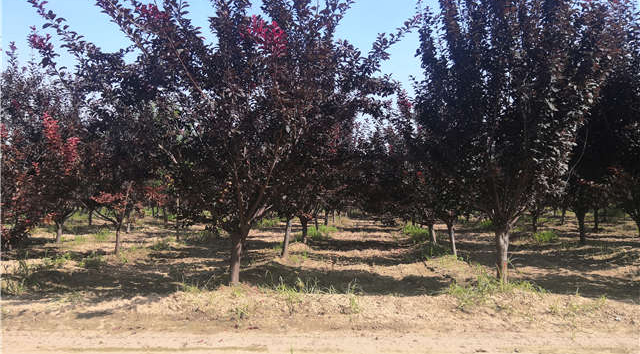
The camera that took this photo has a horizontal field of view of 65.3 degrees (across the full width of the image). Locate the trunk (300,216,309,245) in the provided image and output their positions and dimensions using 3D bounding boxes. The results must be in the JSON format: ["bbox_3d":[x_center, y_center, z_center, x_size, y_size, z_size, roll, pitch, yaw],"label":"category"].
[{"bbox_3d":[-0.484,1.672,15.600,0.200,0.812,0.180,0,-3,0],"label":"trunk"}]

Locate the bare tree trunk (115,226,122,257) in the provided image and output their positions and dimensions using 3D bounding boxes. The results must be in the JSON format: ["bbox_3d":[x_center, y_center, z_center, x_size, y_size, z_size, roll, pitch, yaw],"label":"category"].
[{"bbox_3d":[-5.005,1.602,12.400,0.189,0.795,0.170,0,-3,0],"label":"bare tree trunk"}]

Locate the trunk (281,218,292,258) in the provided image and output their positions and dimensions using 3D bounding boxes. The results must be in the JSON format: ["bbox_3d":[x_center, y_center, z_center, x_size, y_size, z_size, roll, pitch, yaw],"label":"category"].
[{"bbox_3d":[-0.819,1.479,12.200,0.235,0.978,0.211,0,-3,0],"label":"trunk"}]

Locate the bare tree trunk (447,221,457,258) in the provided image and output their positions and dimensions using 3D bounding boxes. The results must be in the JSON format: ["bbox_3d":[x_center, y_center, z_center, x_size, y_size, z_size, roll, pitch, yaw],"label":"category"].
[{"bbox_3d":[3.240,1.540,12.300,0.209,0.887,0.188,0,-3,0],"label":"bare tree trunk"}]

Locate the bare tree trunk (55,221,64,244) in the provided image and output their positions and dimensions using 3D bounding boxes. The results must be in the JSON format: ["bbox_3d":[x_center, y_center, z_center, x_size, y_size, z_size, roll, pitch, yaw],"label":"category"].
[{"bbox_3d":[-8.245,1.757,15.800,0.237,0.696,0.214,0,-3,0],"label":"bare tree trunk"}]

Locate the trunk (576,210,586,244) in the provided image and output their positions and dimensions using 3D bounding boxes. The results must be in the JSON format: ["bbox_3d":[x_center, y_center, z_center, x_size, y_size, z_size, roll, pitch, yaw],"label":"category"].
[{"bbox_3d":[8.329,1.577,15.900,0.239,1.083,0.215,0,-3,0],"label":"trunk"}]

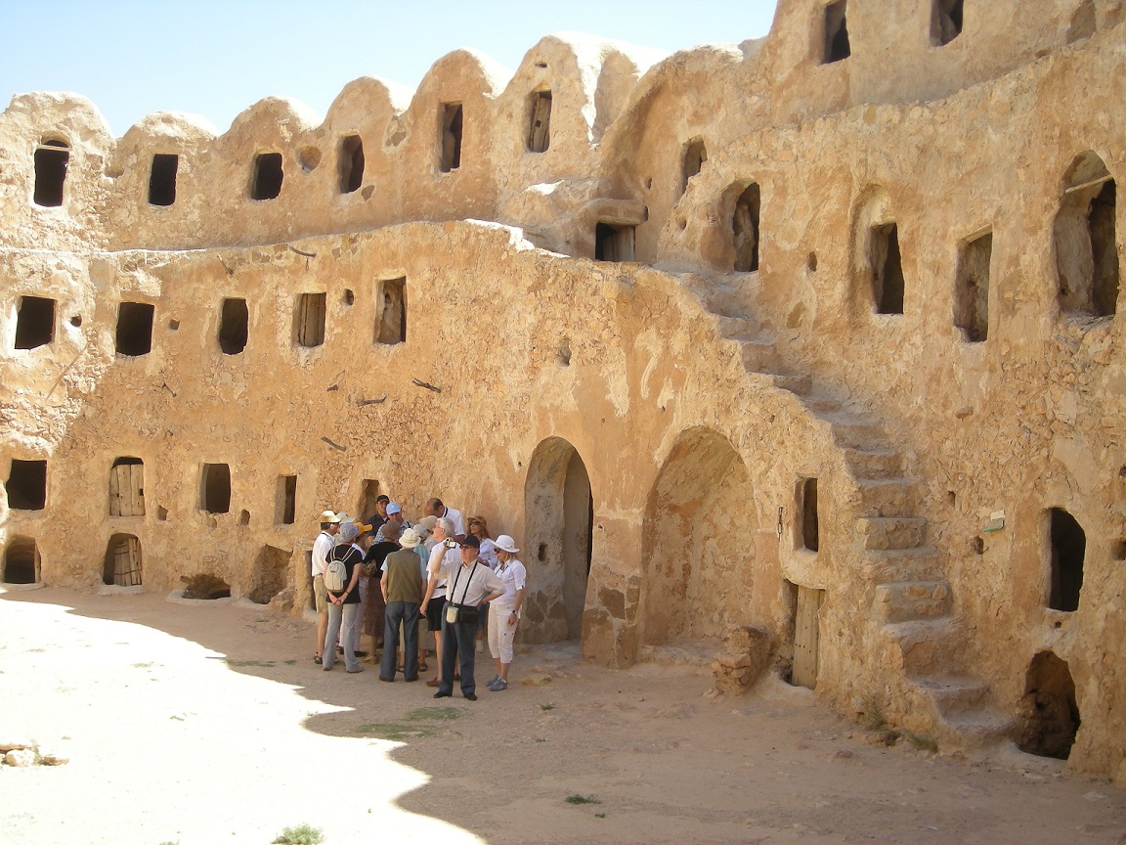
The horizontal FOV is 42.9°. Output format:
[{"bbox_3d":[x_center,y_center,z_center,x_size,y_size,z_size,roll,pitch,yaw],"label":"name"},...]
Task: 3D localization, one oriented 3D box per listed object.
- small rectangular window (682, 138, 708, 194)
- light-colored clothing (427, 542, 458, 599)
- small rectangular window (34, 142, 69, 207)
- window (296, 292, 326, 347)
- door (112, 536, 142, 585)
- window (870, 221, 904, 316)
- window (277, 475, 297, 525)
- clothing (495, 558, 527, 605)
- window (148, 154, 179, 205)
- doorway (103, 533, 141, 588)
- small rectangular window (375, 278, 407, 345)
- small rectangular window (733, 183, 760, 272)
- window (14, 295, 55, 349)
[{"bbox_3d":[1.777,-3.429,19.200,0.400,0.800,0.180,2,2,31],"label":"small rectangular window"},{"bbox_3d":[-1.317,1.655,16.000,0.340,0.660,0.480,2,3,45],"label":"light-colored clothing"},{"bbox_3d":[-8.395,-4.054,23.501,0.570,1.070,0.300,0,2,-16],"label":"small rectangular window"},{"bbox_3d":[-3.816,-1.563,21.700,0.554,0.830,0.220,1,1,29],"label":"window"},{"bbox_3d":[-7.363,2.355,24.200,0.520,0.859,0.100,0,1,6],"label":"door"},{"bbox_3d":[3.429,-1.624,15.100,0.180,0.940,0.500,0,2,-37],"label":"window"},{"bbox_3d":[-3.969,1.133,20.984,0.460,0.730,0.300,2,2,37],"label":"window"},{"bbox_3d":[-0.570,1.731,15.600,0.290,0.511,0.420,-1,1,-37],"label":"clothing"},{"bbox_3d":[-6.751,-4.107,24.200,0.508,0.892,0.220,0,1,12],"label":"window"},{"bbox_3d":[-7.431,2.312,24.100,0.658,0.922,0.280,0,1,7],"label":"doorway"},{"bbox_3d":[-2.481,-1.604,20.700,0.545,0.961,0.250,1,1,35],"label":"small rectangular window"},{"bbox_3d":[2.279,-2.411,17.700,0.250,1.112,0.381,-1,1,-44],"label":"small rectangular window"},{"bbox_3d":[-8.519,-1.613,23.101,0.640,0.850,0.300,0,2,-16],"label":"window"}]

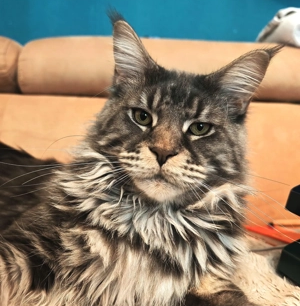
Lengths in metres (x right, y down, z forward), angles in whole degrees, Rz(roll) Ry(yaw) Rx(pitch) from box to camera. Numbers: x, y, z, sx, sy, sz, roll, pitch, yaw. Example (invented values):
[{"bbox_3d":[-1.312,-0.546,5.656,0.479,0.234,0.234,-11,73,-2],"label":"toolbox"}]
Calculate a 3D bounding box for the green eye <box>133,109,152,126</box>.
[{"bbox_3d":[-0.007,-0.036,0.314,0.020,0.015,0.011,10,-1,8],"label":"green eye"}]

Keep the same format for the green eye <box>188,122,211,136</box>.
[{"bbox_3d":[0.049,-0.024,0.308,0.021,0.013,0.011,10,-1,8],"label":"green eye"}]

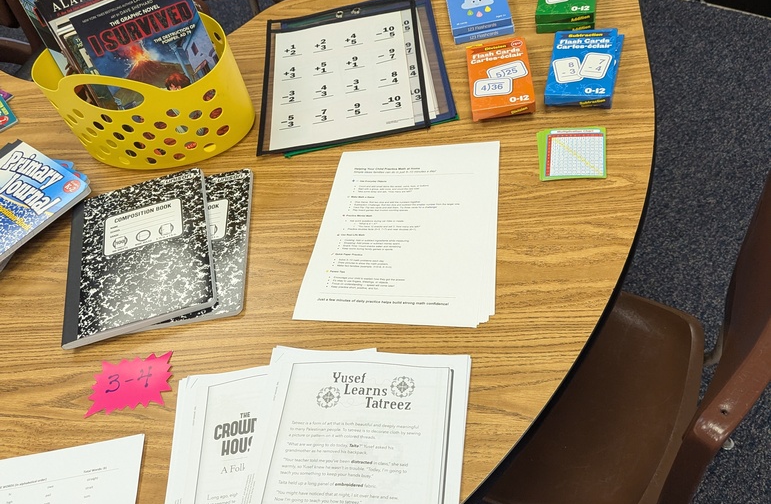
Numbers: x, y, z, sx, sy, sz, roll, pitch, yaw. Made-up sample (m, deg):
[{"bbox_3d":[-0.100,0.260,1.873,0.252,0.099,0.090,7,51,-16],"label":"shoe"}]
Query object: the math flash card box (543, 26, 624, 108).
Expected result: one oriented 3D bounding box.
[{"bbox_3d":[0.270,-0.247,0.968,0.090,0.037,0.147,5,53,17],"label":"math flash card box"}]

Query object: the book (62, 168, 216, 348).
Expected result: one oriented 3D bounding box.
[{"bbox_3d":[-0.318,-0.001,0.923,0.188,0.013,0.246,-16,50,0],"label":"book"}]

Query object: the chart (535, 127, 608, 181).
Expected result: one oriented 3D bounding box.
[{"bbox_3d":[0.239,-0.127,0.913,0.086,0.004,0.095,-1,52,13],"label":"chart"}]

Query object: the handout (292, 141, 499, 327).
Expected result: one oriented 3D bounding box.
[{"bbox_3d":[0.029,-0.032,0.887,0.228,0.005,0.288,0,52,14],"label":"handout"}]

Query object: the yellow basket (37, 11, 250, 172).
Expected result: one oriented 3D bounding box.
[{"bbox_3d":[-0.358,-0.259,1.047,0.312,0.183,0.216,9,55,20],"label":"yellow basket"}]

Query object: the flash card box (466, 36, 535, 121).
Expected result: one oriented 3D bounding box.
[{"bbox_3d":[0.161,-0.245,1.003,0.083,0.020,0.142,-6,51,8],"label":"flash card box"}]

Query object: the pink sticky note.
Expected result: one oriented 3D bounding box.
[{"bbox_3d":[-0.293,0.151,0.821,0.102,0.003,0.074,-10,50,6],"label":"pink sticky note"}]

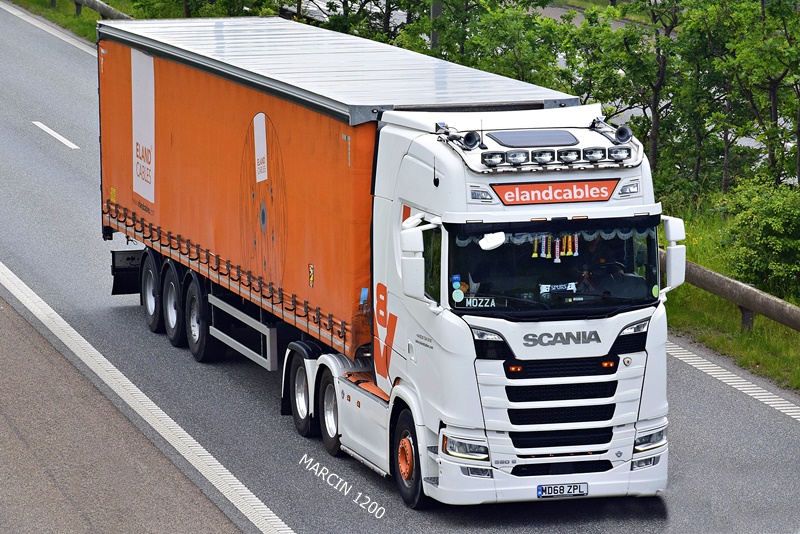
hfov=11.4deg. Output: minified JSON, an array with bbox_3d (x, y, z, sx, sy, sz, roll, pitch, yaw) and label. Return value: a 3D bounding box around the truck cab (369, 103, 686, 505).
[{"bbox_3d":[1.262,0.347,40.551,2.740,3.820,2.660,-3,8,-15],"label":"truck cab"}]

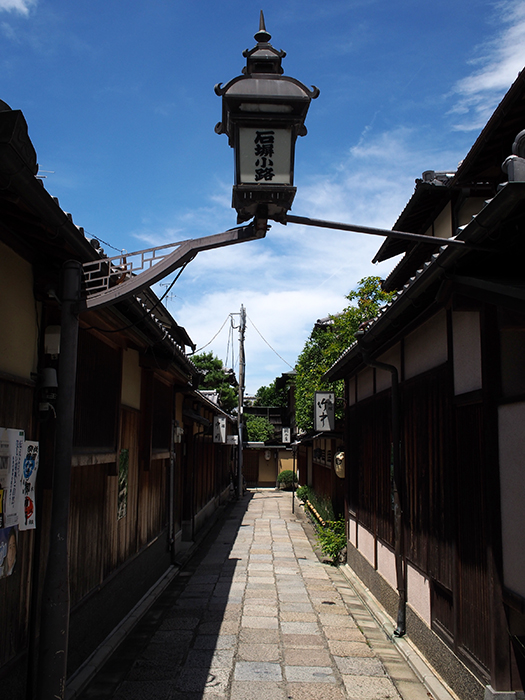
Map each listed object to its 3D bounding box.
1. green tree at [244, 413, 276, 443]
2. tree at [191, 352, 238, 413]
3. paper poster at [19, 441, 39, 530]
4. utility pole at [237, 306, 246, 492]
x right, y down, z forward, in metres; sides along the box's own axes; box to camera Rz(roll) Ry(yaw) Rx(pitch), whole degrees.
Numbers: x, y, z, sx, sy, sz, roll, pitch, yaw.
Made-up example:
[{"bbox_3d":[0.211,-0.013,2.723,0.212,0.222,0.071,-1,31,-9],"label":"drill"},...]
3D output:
[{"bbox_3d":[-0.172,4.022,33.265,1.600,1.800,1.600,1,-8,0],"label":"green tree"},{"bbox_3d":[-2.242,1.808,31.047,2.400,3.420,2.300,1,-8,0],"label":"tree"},{"bbox_3d":[-1.394,0.811,4.100,0.015,0.530,0.270,0,-8,2],"label":"paper poster"},{"bbox_3d":[-0.797,1.892,26.495,0.320,7.430,0.320,1,-8,0],"label":"utility pole"}]

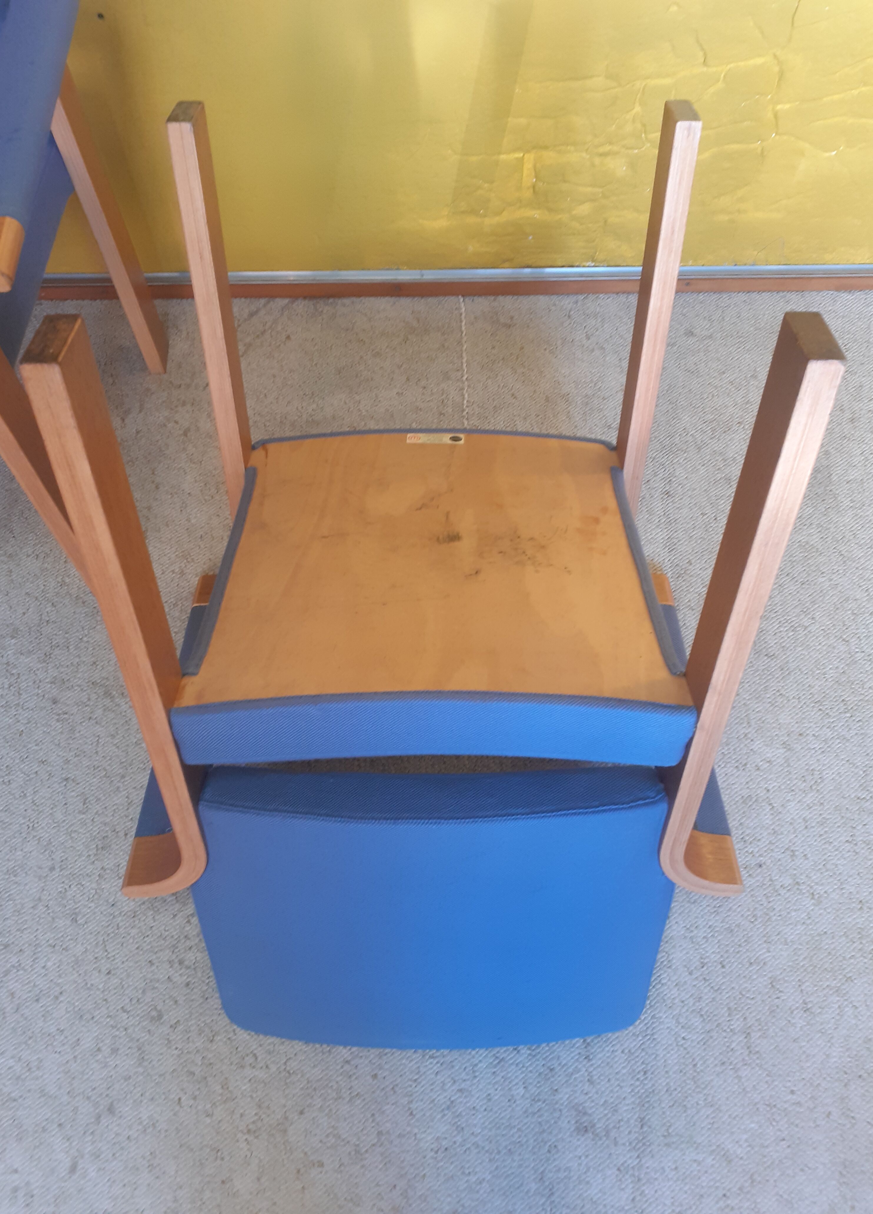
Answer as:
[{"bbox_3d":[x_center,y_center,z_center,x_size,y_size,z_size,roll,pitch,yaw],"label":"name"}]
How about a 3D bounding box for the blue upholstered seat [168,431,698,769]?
[{"bbox_3d":[-0.002,-0.048,1.060,0.481,0.091,0.497,0,39,0],"label":"blue upholstered seat"}]

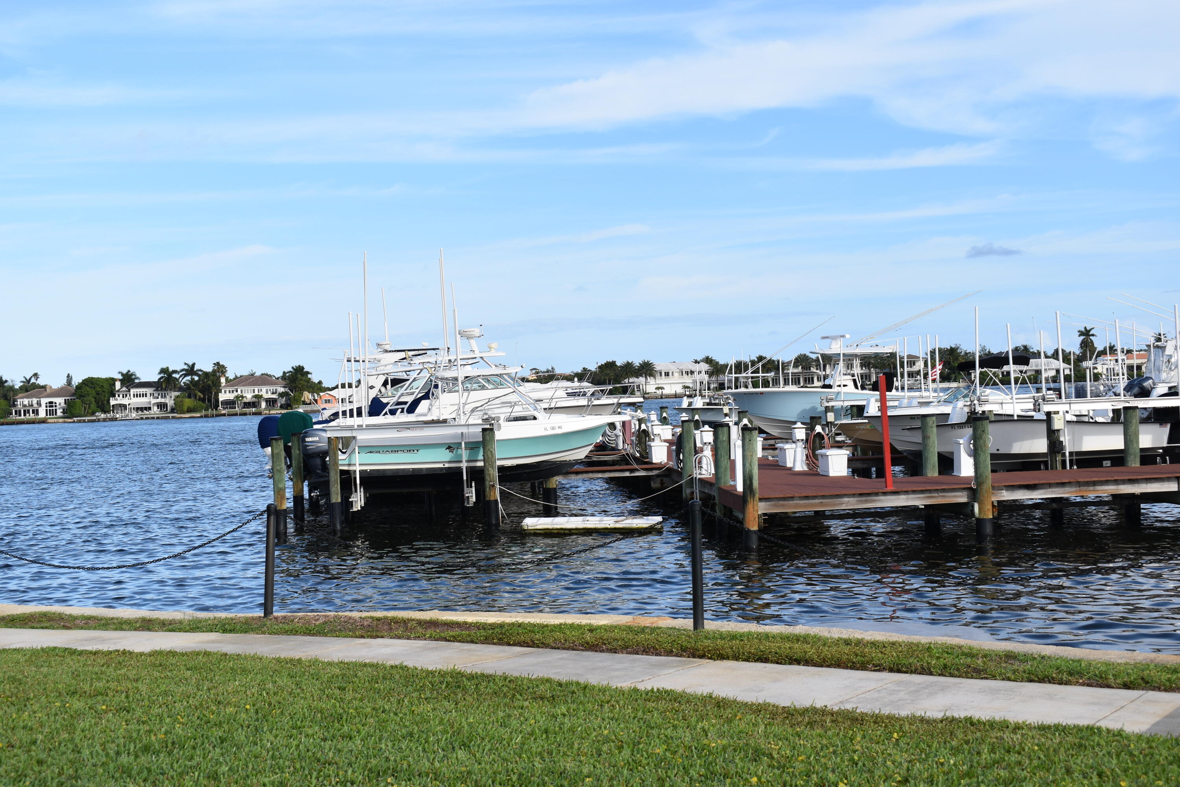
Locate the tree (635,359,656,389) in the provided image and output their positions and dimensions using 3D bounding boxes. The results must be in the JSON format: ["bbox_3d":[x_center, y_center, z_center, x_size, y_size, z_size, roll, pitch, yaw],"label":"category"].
[{"bbox_3d":[16.185,-4.684,428.000,6.420,10.430,6.420,-2,0,0],"label":"tree"}]

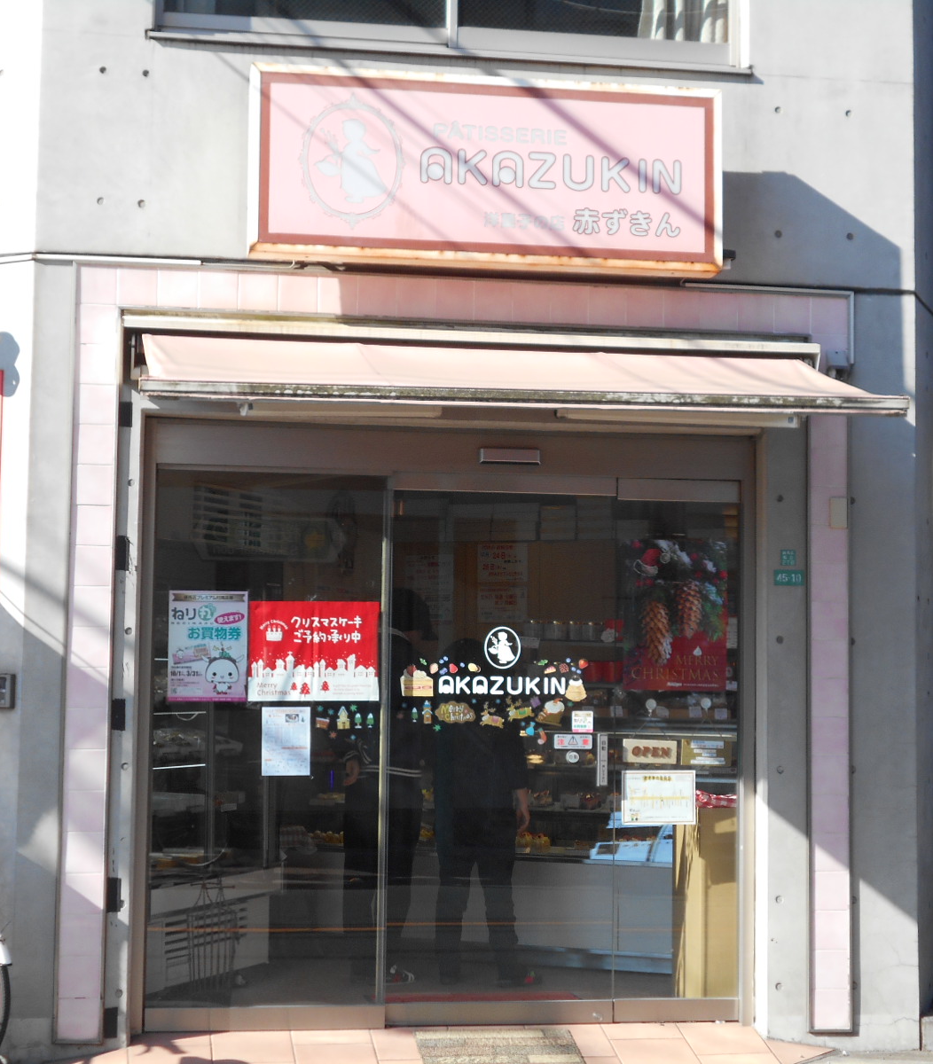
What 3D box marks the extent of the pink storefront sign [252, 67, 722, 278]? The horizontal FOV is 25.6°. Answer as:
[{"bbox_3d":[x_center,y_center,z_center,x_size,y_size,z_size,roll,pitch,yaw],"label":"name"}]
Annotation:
[{"bbox_3d":[0.075,-1.334,7.671,1.770,0.697,0.185,1,-4,-10],"label":"pink storefront sign"}]

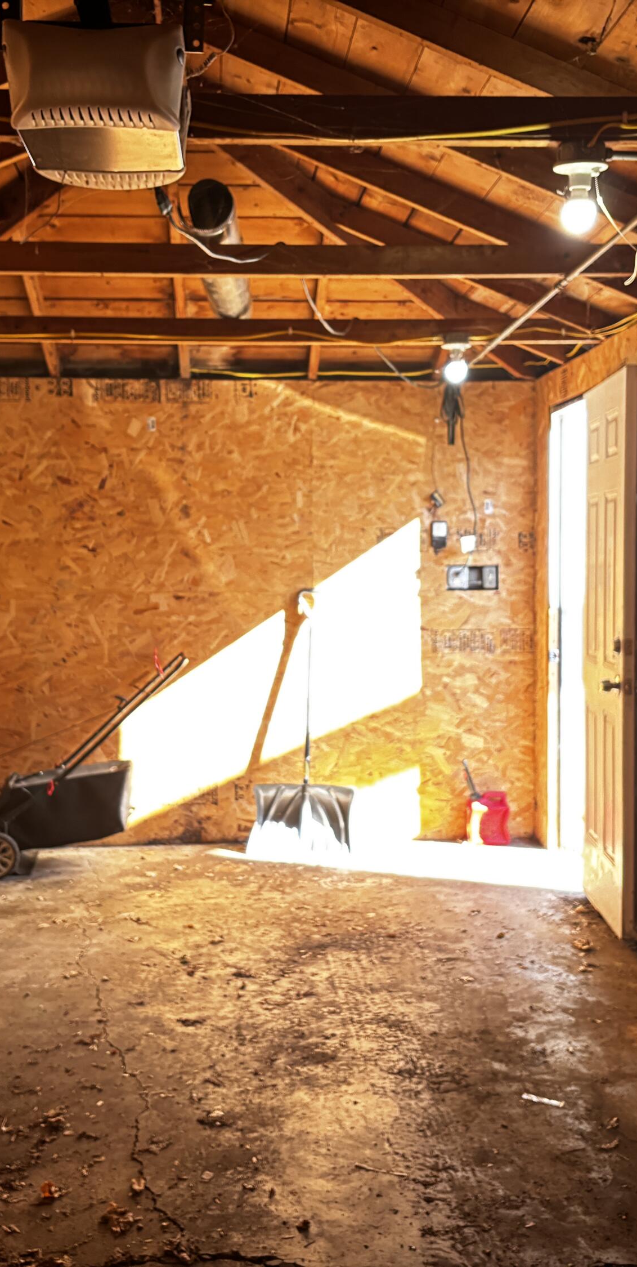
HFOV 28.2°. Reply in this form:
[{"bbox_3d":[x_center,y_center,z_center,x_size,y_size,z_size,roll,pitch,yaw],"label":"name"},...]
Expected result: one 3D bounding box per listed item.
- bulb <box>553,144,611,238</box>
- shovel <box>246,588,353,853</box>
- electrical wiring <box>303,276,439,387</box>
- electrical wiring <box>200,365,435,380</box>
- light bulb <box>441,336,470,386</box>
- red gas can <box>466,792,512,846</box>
[{"bbox_3d":[0.544,-0.920,2.635,0.115,0.186,0.115,0,3,-4],"label":"bulb"},{"bbox_3d":[-0.087,0.415,6.061,0.490,1.270,0.170,0,-2,-4],"label":"shovel"},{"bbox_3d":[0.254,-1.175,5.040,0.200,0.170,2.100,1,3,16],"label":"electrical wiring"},{"bbox_3d":[0.009,-1.259,6.131,1.170,0.070,0.035,0,3,-4],"label":"electrical wiring"},{"bbox_3d":[0.539,-1.076,4.987,0.118,0.190,0.118,0,3,-4],"label":"light bulb"},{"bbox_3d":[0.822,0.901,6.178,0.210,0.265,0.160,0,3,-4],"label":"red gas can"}]

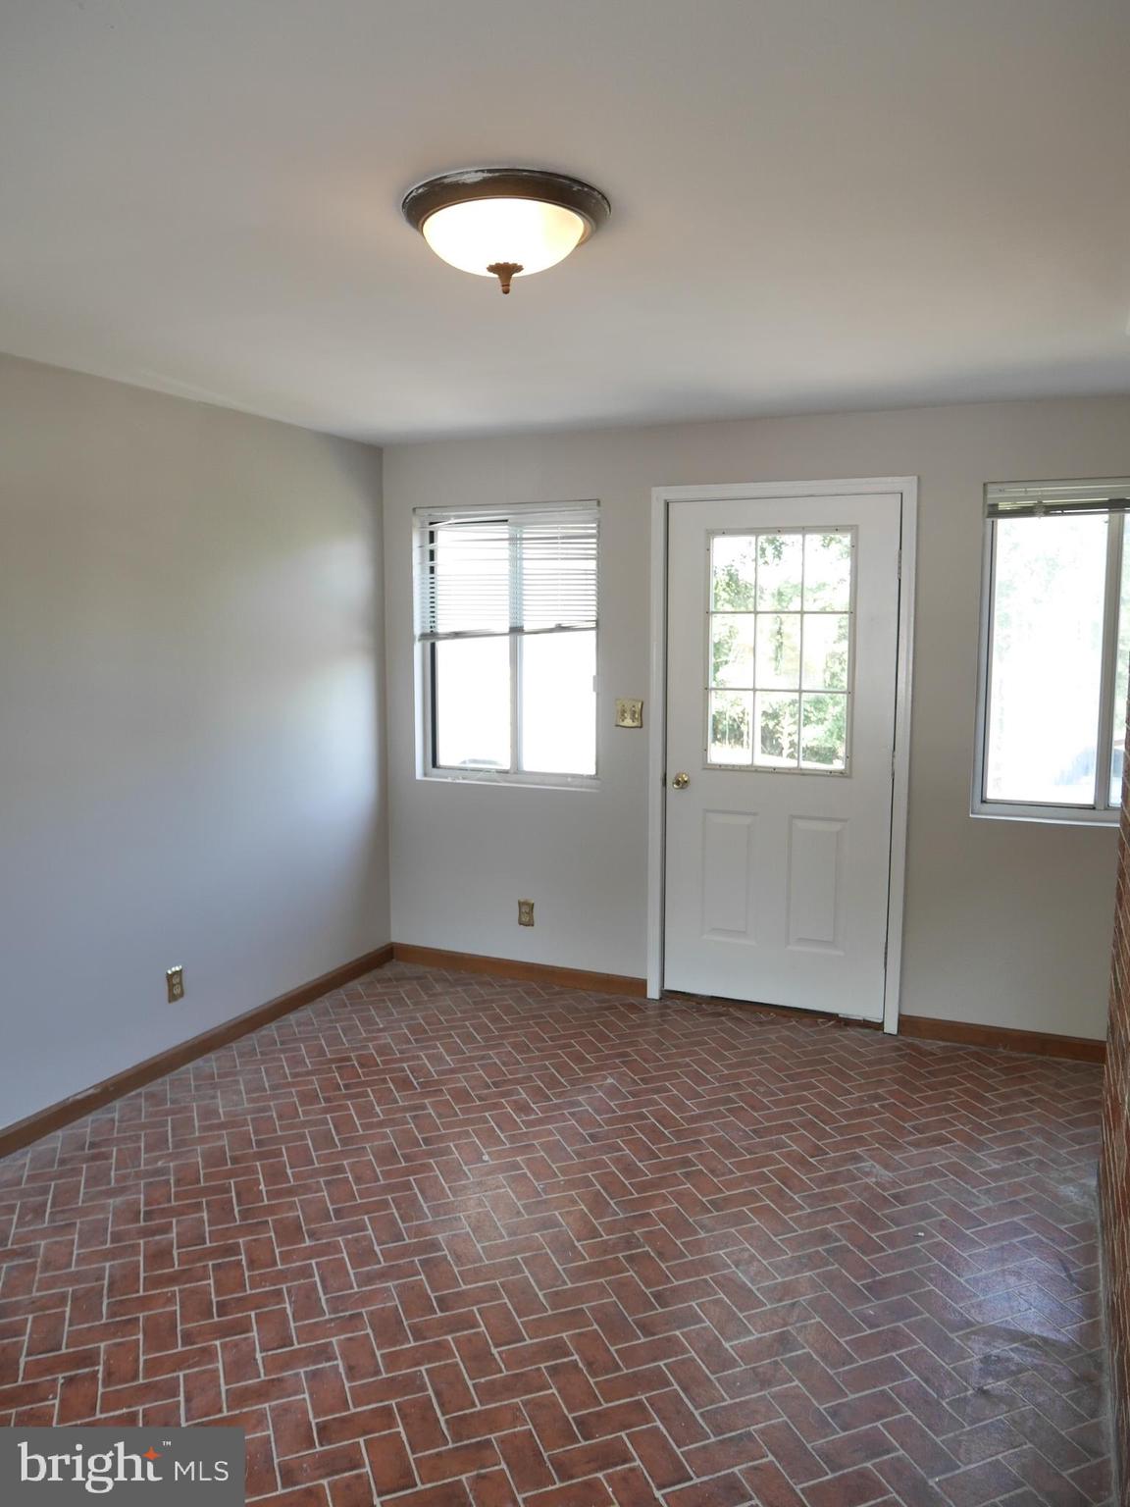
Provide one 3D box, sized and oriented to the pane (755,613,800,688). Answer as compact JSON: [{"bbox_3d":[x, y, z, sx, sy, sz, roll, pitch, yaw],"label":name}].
[{"bbox_3d":[0.845,-0.408,4.146,0.178,0.288,0.030,3,7,24],"label":"pane"}]

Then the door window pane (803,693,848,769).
[{"bbox_3d":[1.026,-0.083,4.130,0.180,0.304,0.020,3,8,23],"label":"door window pane"}]

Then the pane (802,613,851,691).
[{"bbox_3d":[1.025,-0.398,4.091,0.181,0.298,0.020,3,8,23],"label":"pane"}]

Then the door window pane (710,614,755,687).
[{"bbox_3d":[0.677,-0.416,4.220,0.180,0.284,0.030,3,7,24],"label":"door window pane"}]

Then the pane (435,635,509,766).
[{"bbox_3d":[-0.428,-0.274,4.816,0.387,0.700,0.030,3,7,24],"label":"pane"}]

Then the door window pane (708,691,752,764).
[{"bbox_3d":[0.673,-0.105,4.254,0.181,0.293,0.030,3,7,24],"label":"door window pane"}]

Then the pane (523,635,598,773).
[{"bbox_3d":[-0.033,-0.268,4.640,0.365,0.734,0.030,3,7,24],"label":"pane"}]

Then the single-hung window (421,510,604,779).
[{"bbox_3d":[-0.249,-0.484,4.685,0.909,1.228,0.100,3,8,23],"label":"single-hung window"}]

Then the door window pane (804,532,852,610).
[{"bbox_3d":[1.018,-0.705,4.037,0.179,0.292,0.030,3,7,24],"label":"door window pane"}]

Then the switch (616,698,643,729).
[{"bbox_3d":[0.274,-0.168,4.427,0.122,0.128,0.015,3,8,23],"label":"switch"}]

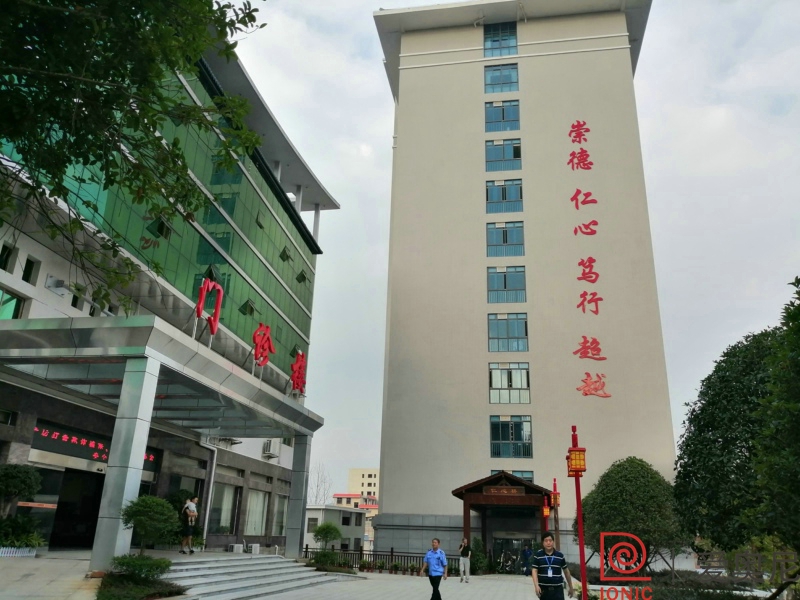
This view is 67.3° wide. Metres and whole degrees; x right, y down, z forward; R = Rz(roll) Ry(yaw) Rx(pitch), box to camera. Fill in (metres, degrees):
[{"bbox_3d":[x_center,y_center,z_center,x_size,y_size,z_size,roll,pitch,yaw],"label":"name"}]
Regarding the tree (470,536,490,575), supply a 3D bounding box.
[{"bbox_3d":[4.423,14.068,33.014,1.100,1.949,1.100,2,-21,0],"label":"tree"}]

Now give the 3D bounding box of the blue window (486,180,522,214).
[{"bbox_3d":[8.404,-8.347,48.328,2.854,3.014,0.200,-1,-21,9],"label":"blue window"}]

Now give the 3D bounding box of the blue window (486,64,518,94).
[{"bbox_3d":[8.505,-18.490,50.205,2.690,2.700,0.150,-2,-21,9],"label":"blue window"}]

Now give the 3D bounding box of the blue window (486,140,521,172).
[{"bbox_3d":[8.555,-11.897,49.645,2.854,3.014,0.200,-1,-21,9],"label":"blue window"}]

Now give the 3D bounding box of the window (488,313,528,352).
[{"bbox_3d":[7.713,2.320,42.638,2.690,2.730,0.150,-2,-21,9],"label":"window"}]

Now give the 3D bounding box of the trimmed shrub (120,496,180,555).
[{"bbox_3d":[-3.828,3.452,9.229,0.924,0.837,0.924,10,-22,-20],"label":"trimmed shrub"}]

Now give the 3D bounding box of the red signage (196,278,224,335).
[{"bbox_3d":[-4.117,0.123,13.039,0.150,1.040,0.970,-1,-21,9],"label":"red signage"}]

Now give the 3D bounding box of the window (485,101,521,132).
[{"bbox_3d":[8.726,-15.512,50.982,2.854,3.014,0.200,-1,-21,9],"label":"window"}]

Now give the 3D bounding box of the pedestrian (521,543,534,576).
[{"bbox_3d":[7.550,15.384,35.500,0.550,1.700,0.350,-2,-21,11],"label":"pedestrian"}]

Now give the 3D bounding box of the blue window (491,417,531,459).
[{"bbox_3d":[7.714,9.474,41.707,2.854,3.014,0.200,-1,-21,9],"label":"blue window"}]

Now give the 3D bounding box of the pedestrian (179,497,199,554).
[{"bbox_3d":[-6.296,6.772,18.082,0.480,1.630,0.450,-10,-24,28],"label":"pedestrian"}]

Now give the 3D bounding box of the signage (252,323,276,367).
[{"bbox_3d":[-4.172,1.370,18.500,0.240,1.280,1.250,-1,-21,8],"label":"signage"}]

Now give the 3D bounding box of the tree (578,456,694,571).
[{"bbox_3d":[9.466,8.838,24.500,4.400,4.700,4.400,-1,-21,9],"label":"tree"}]

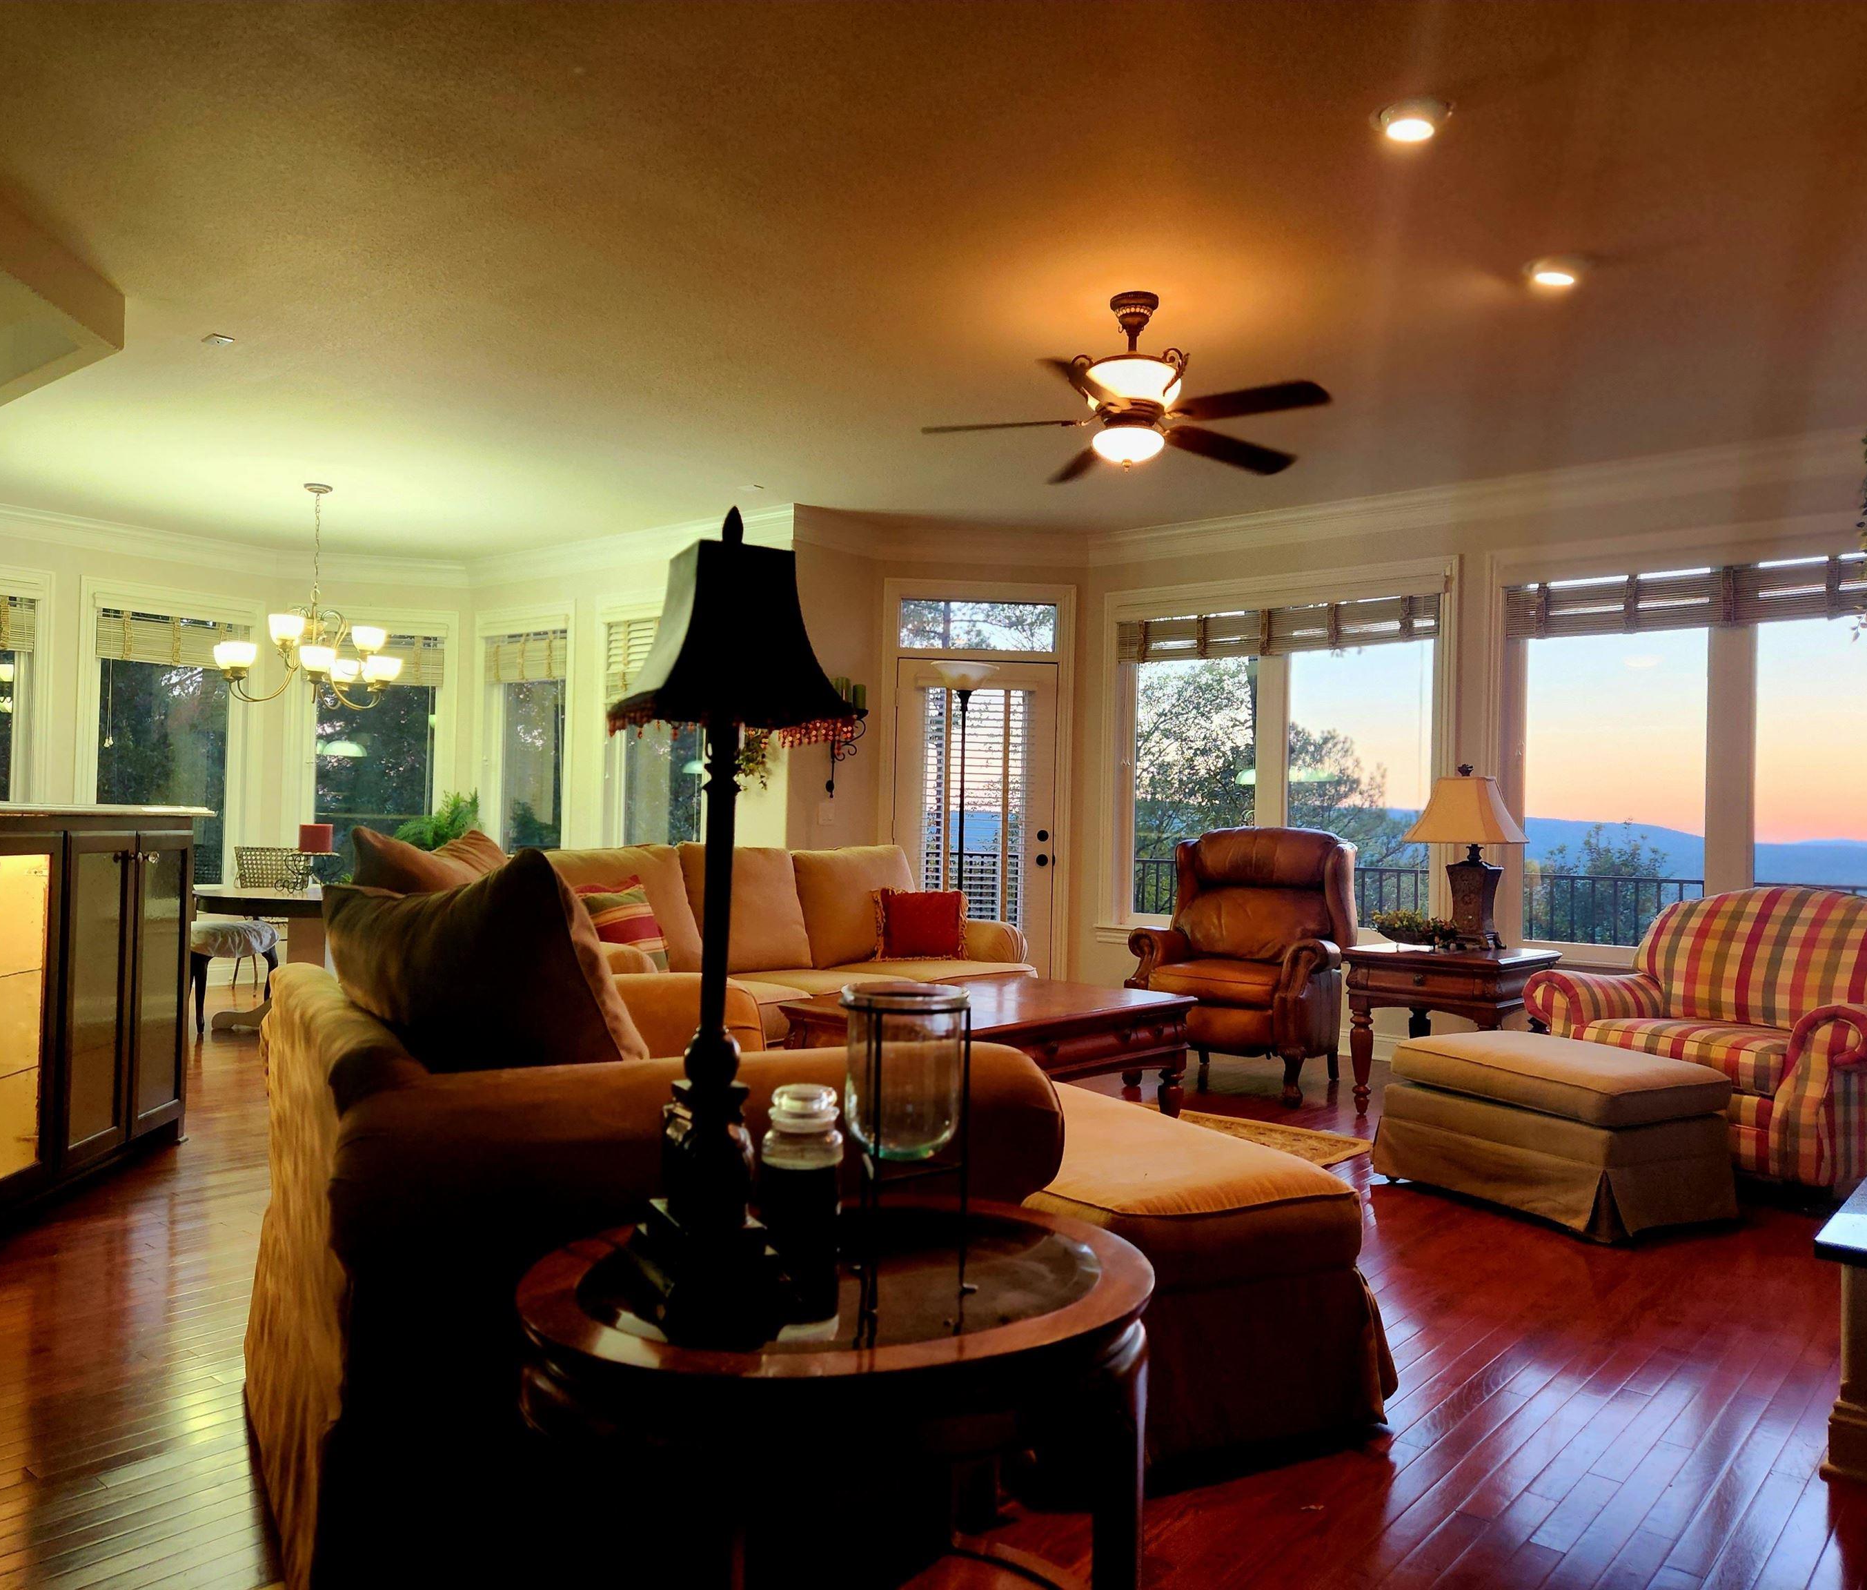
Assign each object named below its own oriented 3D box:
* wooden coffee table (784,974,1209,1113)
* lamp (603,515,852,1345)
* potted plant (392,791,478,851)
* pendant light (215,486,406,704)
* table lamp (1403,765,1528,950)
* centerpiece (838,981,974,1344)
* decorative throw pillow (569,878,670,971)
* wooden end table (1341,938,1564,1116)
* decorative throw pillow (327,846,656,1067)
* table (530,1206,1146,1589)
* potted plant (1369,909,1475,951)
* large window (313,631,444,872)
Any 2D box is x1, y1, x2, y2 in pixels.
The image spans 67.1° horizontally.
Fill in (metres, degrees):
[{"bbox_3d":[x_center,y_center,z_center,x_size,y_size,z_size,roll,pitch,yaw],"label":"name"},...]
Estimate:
[{"bbox_3d":[0.247,1.054,5.569,0.885,0.464,1.480,1,-1,44],"label":"wooden coffee table"},{"bbox_3d":[-0.229,0.120,1.597,0.220,0.885,0.240,2,-1,-27],"label":"lamp"},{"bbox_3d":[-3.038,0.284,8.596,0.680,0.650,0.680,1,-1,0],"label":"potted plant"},{"bbox_3d":[-3.089,-0.987,6.971,0.900,1.070,0.900,1,-1,0],"label":"pendant light"},{"bbox_3d":[2.297,0.267,6.046,0.440,0.770,0.310,0,-1,41],"label":"table lamp"},{"bbox_3d":[-0.039,0.424,1.721,0.175,0.365,0.175,1,-1,0],"label":"centerpiece"},{"bbox_3d":[-1.192,0.501,5.144,0.150,0.450,0.450,-22,-17,38],"label":"decorative throw pillow"},{"bbox_3d":[2.044,0.945,5.544,0.605,0.640,0.655,0,-1,41],"label":"wooden end table"},{"bbox_3d":[-0.907,0.365,2.835,0.530,0.510,0.210,-9,31,38],"label":"decorative throw pillow"},{"bbox_3d":[-0.114,0.864,1.667,0.767,0.600,0.620,2,-1,-24],"label":"table"},{"bbox_3d":[2.002,0.543,5.780,0.400,0.170,0.220,0,-1,40],"label":"potted plant"},{"bbox_3d":[-3.685,-0.245,9.320,0.830,1.640,0.090,2,-1,-17],"label":"large window"}]

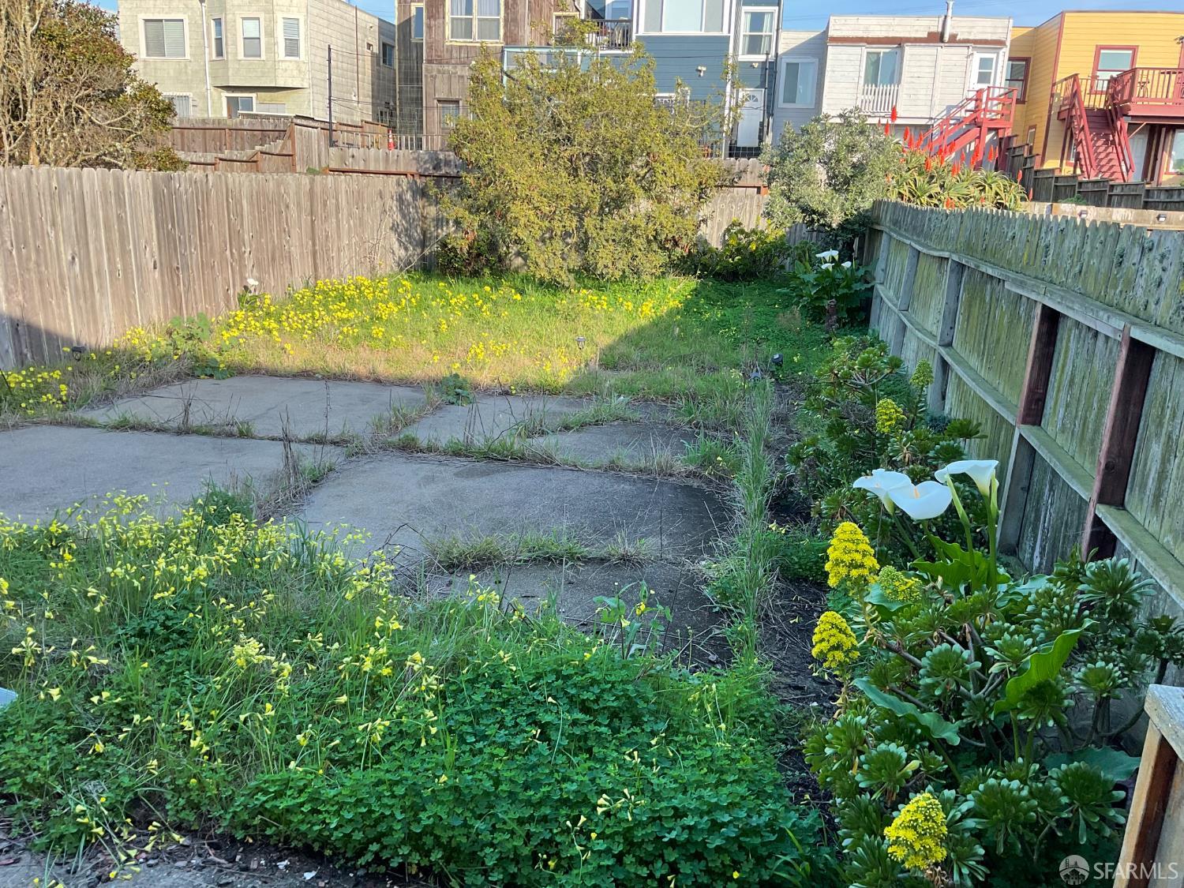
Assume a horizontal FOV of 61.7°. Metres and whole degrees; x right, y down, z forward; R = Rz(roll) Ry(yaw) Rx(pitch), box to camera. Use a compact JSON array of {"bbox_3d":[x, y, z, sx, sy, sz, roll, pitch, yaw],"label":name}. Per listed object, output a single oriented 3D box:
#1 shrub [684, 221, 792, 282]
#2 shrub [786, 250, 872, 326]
[{"bbox_3d":[2.189,-2.824,14.900,1.500,0.900,1.100,4,15,9],"label":"shrub"},{"bbox_3d":[3.050,-2.122,12.800,1.080,0.900,0.900,4,15,9],"label":"shrub"}]

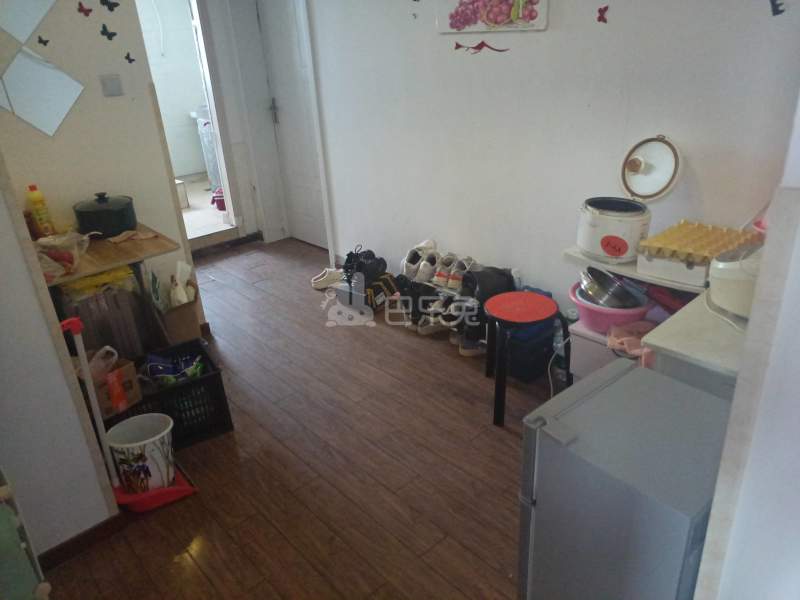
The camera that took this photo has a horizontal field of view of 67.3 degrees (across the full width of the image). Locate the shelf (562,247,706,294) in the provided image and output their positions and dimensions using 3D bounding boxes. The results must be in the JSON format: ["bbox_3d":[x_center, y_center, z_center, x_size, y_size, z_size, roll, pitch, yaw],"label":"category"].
[{"bbox_3d":[0.977,-0.146,2.284,0.316,0.030,0.603,-23,31,-37],"label":"shelf"}]

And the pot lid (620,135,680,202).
[{"bbox_3d":[0.936,-0.506,2.292,0.075,0.252,0.252,-1,18,-37],"label":"pot lid"}]

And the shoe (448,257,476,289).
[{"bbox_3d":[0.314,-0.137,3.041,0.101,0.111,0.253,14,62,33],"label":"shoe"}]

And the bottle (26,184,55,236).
[{"bbox_3d":[-1.524,-0.358,2.567,0.086,0.278,0.086,18,32,39],"label":"bottle"}]

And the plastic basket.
[{"bbox_3d":[-0.984,0.434,2.431,0.485,0.303,0.313,-19,29,-31],"label":"plastic basket"}]

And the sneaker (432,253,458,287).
[{"bbox_3d":[0.239,-0.177,3.129,0.095,0.105,0.270,6,32,20],"label":"sneaker"}]

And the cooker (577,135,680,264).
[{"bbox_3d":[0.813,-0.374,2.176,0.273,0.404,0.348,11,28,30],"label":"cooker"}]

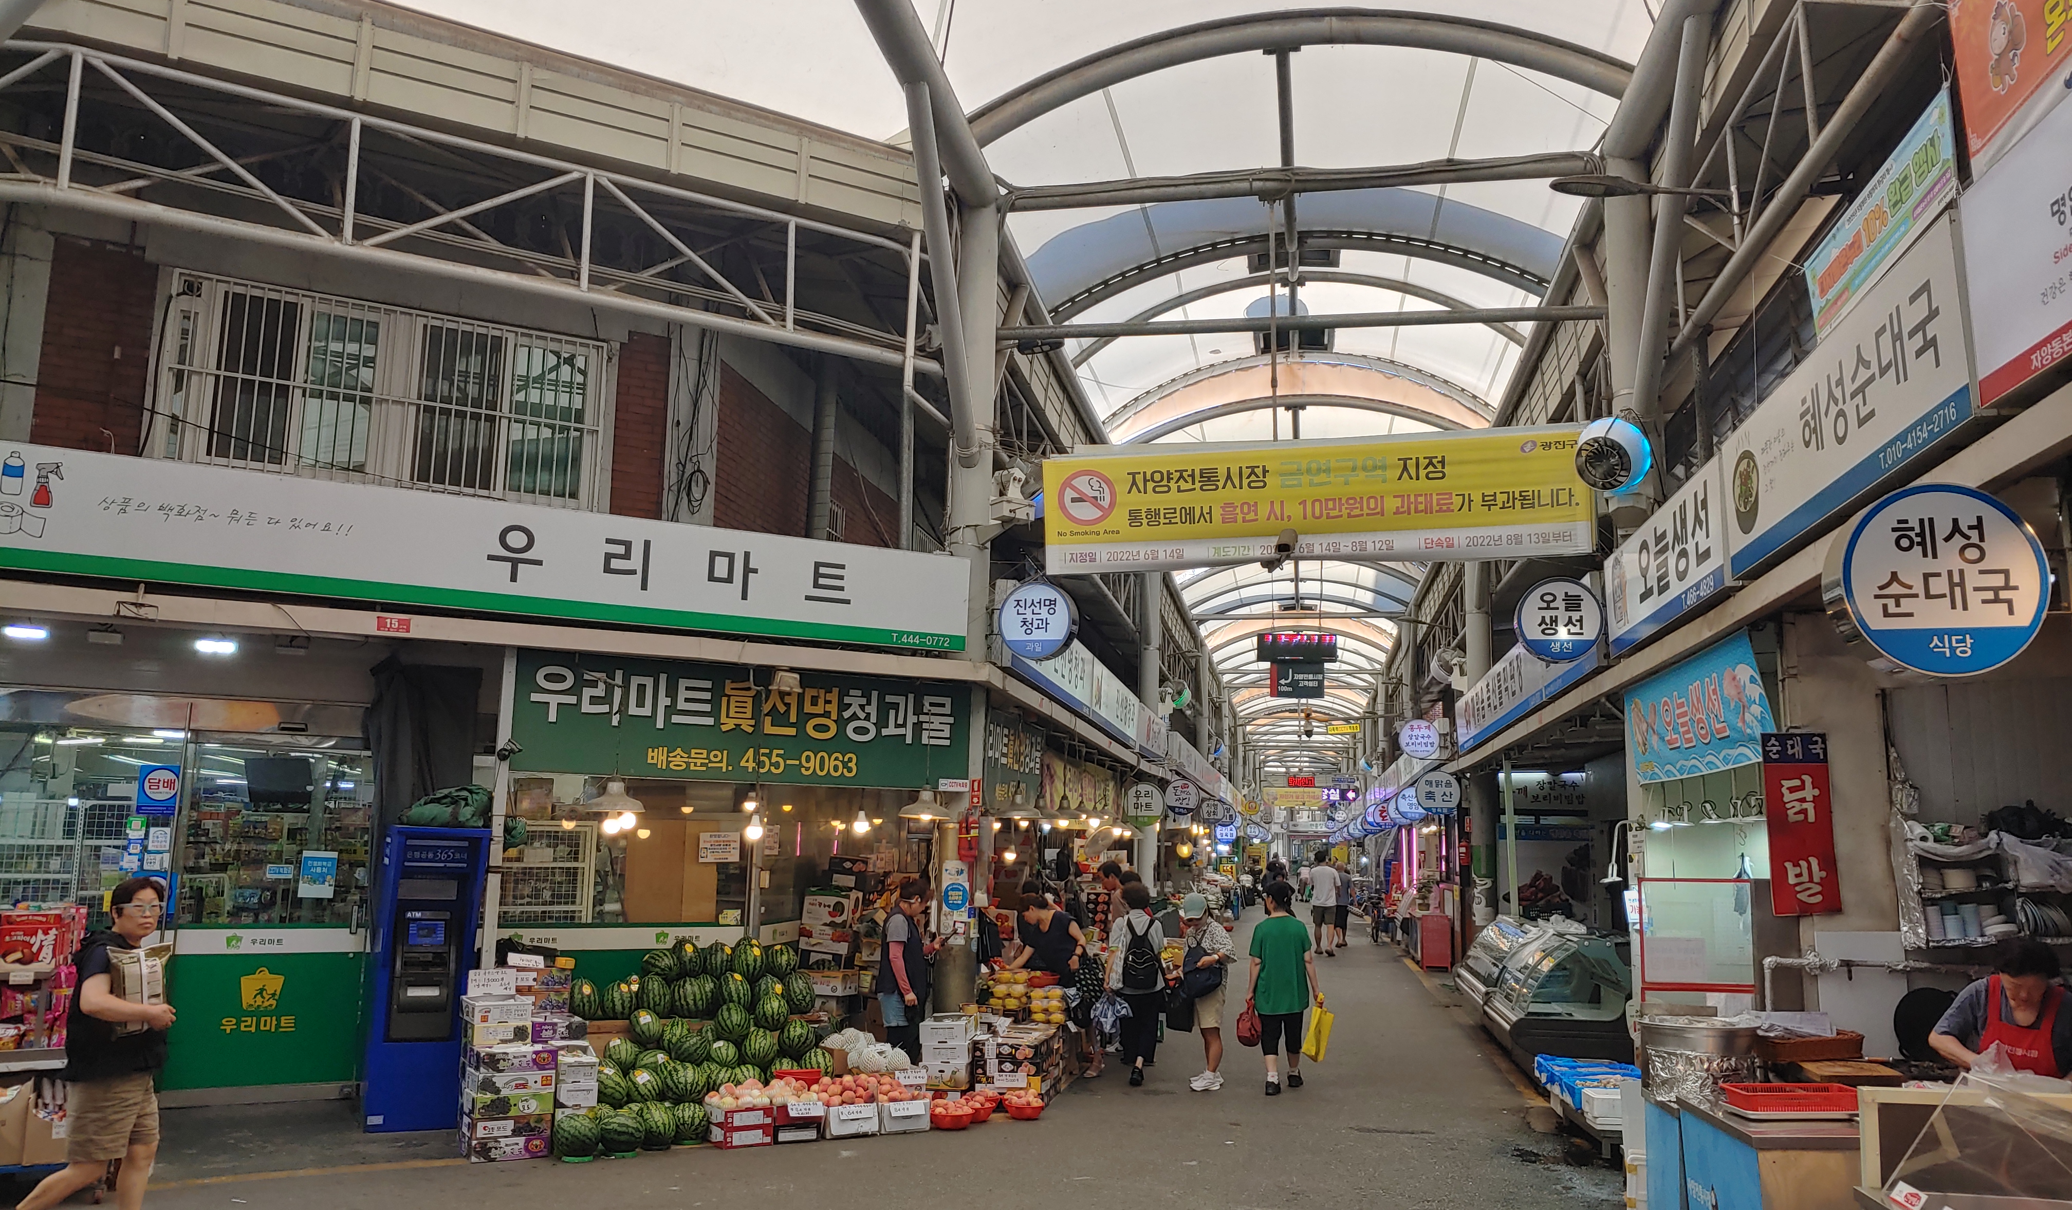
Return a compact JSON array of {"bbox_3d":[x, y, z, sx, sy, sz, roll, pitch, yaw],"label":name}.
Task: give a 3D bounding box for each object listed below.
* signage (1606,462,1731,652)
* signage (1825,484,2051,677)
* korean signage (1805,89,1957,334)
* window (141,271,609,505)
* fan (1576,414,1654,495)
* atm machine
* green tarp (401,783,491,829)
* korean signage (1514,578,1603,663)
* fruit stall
[{"bbox_3d":[4.067,-0.212,9.611,0.160,0.723,3.094,-1,-10,10],"label":"signage"},{"bbox_3d":[2.885,-0.066,4.798,0.605,0.605,0.160,-1,-9,10],"label":"signage"},{"bbox_3d":[3.653,-1.619,6.554,0.040,0.480,1.580,-1,-9,10],"label":"korean signage"},{"bbox_3d":[-4.700,-1.490,10.991,2.971,1.421,0.150,6,-11,-28],"label":"window"},{"bbox_3d":[4.235,-1.096,10.950,0.480,0.530,0.520,-23,9,-42],"label":"fan"},{"bbox_3d":[-3.894,2.345,9.520,0.540,1.800,0.620,7,-11,-26],"label":"atm machine"},{"bbox_3d":[-3.821,1.330,9.691,0.520,0.280,0.450,6,-10,-26],"label":"green tarp"},{"bbox_3d":[3.833,0.124,10.972,0.605,0.605,0.160,-1,-9,10],"label":"korean signage"},{"bbox_3d":[-1.702,2.818,9.910,3.960,1.130,1.650,6,-11,-30],"label":"fruit stall"}]

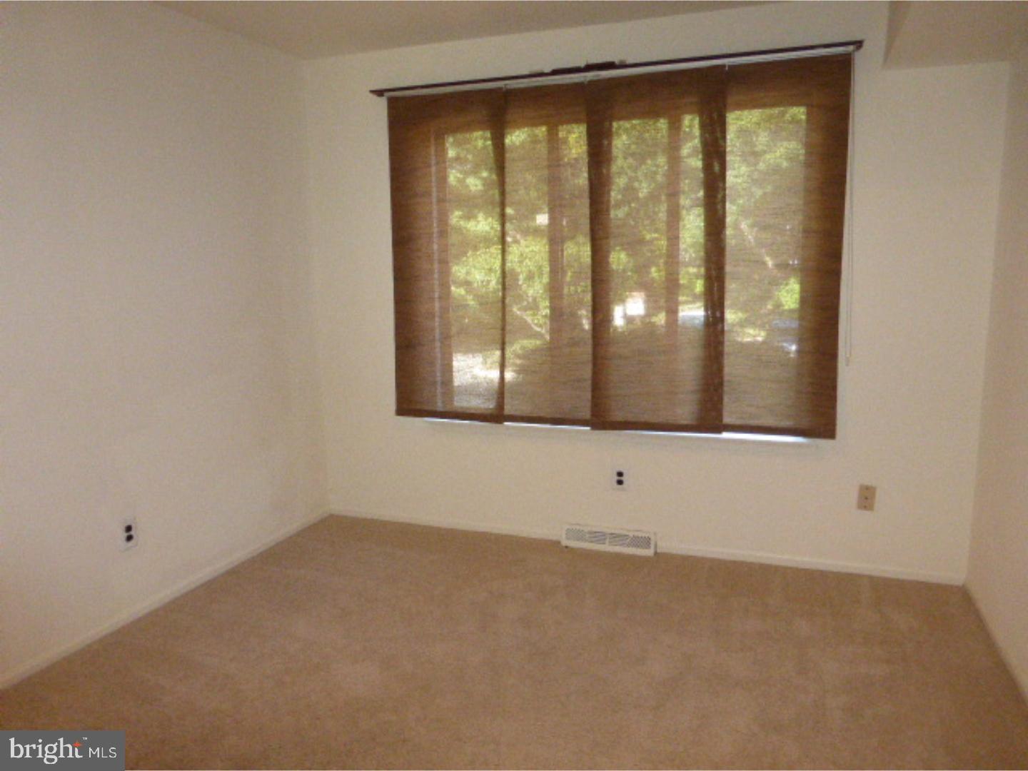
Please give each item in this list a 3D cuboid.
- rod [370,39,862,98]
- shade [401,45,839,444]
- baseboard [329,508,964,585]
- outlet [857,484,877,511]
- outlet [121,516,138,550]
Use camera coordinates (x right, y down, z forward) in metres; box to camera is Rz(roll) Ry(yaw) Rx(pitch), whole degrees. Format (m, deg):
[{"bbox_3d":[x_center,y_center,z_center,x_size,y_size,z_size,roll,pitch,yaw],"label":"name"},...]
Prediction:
[{"bbox_3d":[0.352,-1.393,3.338,2.212,0.035,0.100,2,9,19],"label":"rod"},{"bbox_3d":[0.375,-0.592,3.448,2.121,1.589,0.050,2,9,19],"label":"shade"},{"bbox_3d":[0.433,0.773,3.709,3.181,0.055,0.015,2,9,19],"label":"baseboard"},{"bbox_3d":[1.552,0.494,3.264,0.071,0.115,0.010,2,9,19],"label":"outlet"},{"bbox_3d":[-1.520,0.586,2.936,0.010,0.116,0.072,2,9,19],"label":"outlet"}]

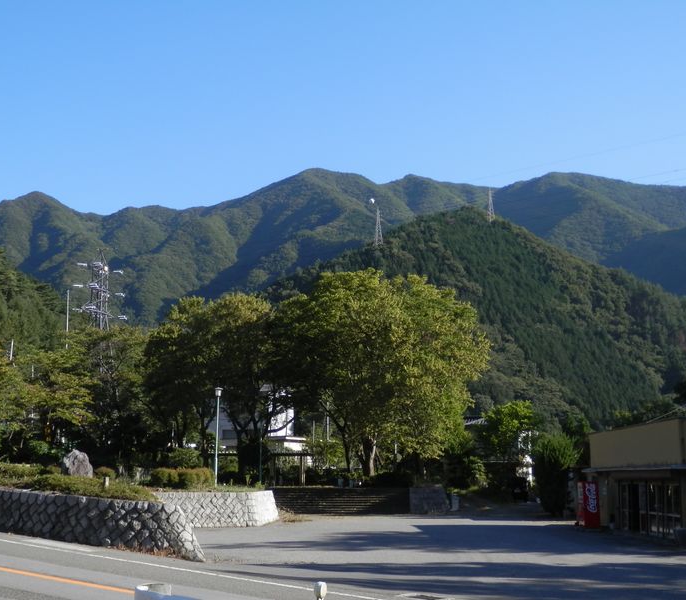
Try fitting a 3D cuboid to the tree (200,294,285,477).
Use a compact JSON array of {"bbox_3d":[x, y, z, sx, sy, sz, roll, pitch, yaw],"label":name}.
[{"bbox_3d":[-6.744,5.947,62.027,6.200,12.750,6.200,0,-11,0],"label":"tree"}]

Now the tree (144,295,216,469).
[{"bbox_3d":[-9.317,5.131,53.000,4.300,10.800,4.500,0,-11,0],"label":"tree"}]

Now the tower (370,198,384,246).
[{"bbox_3d":[32.459,-68.504,850.000,8.000,40.500,8.000,0,-11,0],"label":"tower"}]

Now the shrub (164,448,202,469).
[{"bbox_3d":[-8.636,8.802,49.738,2.100,1.670,1.900,0,-11,0],"label":"shrub"}]

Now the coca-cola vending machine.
[{"bbox_3d":[9.893,8.215,37.100,0.700,1.830,1.000,0,-11,0],"label":"coca-cola vending machine"}]

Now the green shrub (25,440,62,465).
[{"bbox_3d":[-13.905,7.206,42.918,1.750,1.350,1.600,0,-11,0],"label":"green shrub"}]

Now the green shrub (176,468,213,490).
[{"bbox_3d":[-7.520,8.989,46.500,1.700,1.000,1.400,0,-11,0],"label":"green shrub"}]

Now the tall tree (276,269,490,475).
[{"bbox_3d":[2.873,5.398,67.233,15.200,15.850,14.000,0,-11,0],"label":"tall tree"}]

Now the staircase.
[{"bbox_3d":[-0.120,12.076,55.715,8.300,1.470,3.500,0,-11,0],"label":"staircase"}]

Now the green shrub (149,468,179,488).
[{"bbox_3d":[-8.954,8.979,46.500,1.350,0.950,1.300,0,-11,0],"label":"green shrub"}]

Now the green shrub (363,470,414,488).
[{"bbox_3d":[2.924,11.496,59.398,3.200,1.100,2.000,0,-11,0],"label":"green shrub"}]

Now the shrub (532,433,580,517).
[{"bbox_3d":[10.919,8.992,47.500,2.350,4.100,2.300,0,-11,0],"label":"shrub"}]

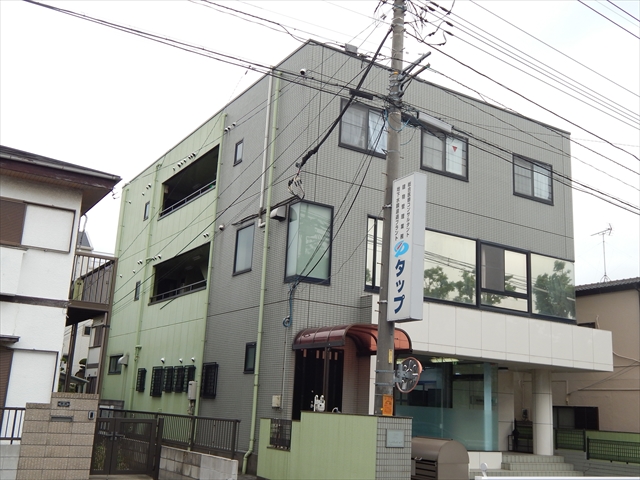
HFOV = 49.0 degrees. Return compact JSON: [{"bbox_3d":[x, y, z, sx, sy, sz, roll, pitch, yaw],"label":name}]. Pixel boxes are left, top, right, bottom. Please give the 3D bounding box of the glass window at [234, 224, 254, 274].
[{"bbox_3d":[-2.052,0.288,19.263,0.120,1.316,1.130,11,-16,-30],"label":"glass window"}]

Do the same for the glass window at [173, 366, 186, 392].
[{"bbox_3d":[-4.393,4.350,21.896,0.140,0.780,0.700,11,-16,-30],"label":"glass window"}]

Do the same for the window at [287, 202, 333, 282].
[{"bbox_3d":[-0.247,0.094,17.211,1.030,1.933,0.491,11,-16,-30],"label":"window"}]

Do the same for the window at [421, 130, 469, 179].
[{"bbox_3d":[3.577,-2.466,19.984,1.765,1.355,0.100,11,-16,-30],"label":"window"}]

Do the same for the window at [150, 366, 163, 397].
[{"bbox_3d":[-5.442,4.700,23.356,0.160,0.938,0.691,11,-16,-30],"label":"window"}]

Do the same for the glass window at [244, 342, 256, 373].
[{"bbox_3d":[-1.777,3.025,18.023,0.100,0.785,0.600,11,-16,-30],"label":"glass window"}]

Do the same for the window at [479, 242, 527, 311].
[{"bbox_3d":[5.355,1.123,20.367,1.970,1.840,0.100,11,-16,-30],"label":"window"}]

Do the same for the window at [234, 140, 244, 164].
[{"bbox_3d":[-2.356,-2.573,20.695,0.120,0.702,0.520,11,-16,-30],"label":"window"}]

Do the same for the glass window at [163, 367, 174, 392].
[{"bbox_3d":[-4.890,4.468,22.509,0.160,0.783,0.526,11,-16,-30],"label":"glass window"}]

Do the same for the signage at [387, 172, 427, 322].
[{"bbox_3d":[1.592,0.147,12.776,0.269,2.645,0.712,10,-15,-26],"label":"signage"}]

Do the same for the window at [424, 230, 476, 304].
[{"bbox_3d":[3.585,0.797,19.292,1.966,1.908,0.100,11,-16,-30],"label":"window"}]

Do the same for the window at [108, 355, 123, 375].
[{"bbox_3d":[-8.224,5.033,28.280,0.100,0.765,1.800,11,-16,-30],"label":"window"}]

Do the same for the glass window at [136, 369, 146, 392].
[{"bbox_3d":[-6.351,4.996,24.999,0.140,0.805,0.730,11,-16,-30],"label":"glass window"}]

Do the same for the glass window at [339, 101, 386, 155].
[{"bbox_3d":[1.290,-2.896,18.630,1.770,1.330,0.100,11,-16,-30],"label":"glass window"}]

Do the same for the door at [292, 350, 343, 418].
[{"bbox_3d":[-0.049,3.561,16.417,1.341,2.051,0.100,11,-16,-30],"label":"door"}]

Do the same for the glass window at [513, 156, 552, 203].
[{"bbox_3d":[6.601,-1.844,21.770,1.777,1.313,0.120,11,-16,-30],"label":"glass window"}]

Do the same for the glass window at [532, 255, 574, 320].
[{"bbox_3d":[7.071,1.476,21.381,1.966,1.900,0.100,11,-16,-30],"label":"glass window"}]

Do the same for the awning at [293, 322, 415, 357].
[{"bbox_3d":[0.733,2.253,15.942,1.820,0.560,2.130,11,-16,-30],"label":"awning"}]

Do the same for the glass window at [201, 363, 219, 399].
[{"bbox_3d":[-3.119,3.978,19.861,0.140,0.950,0.920,11,-16,-30],"label":"glass window"}]

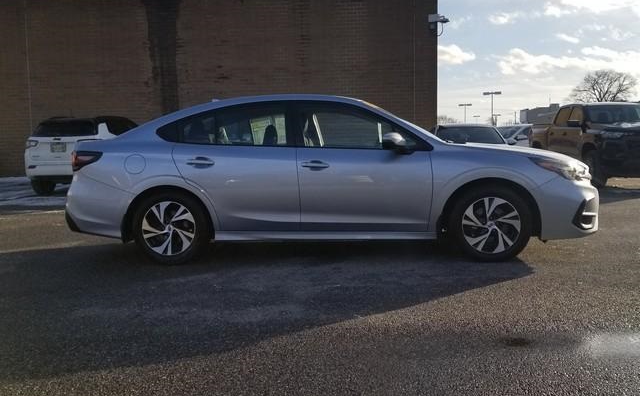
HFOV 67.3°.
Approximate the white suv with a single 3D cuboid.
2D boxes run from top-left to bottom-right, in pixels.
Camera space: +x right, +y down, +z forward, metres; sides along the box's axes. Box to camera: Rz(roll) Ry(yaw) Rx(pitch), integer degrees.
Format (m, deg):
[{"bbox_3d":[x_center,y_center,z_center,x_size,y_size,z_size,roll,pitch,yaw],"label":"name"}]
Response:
[{"bbox_3d":[-5.330,-1.080,11.650,1.850,1.650,4.400,-1,5,-2],"label":"white suv"}]

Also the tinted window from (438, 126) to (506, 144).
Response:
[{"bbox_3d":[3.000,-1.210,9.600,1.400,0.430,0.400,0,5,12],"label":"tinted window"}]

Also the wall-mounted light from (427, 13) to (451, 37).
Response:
[{"bbox_3d":[3.200,-4.650,12.900,0.550,0.550,0.350,-1,5,5],"label":"wall-mounted light"}]

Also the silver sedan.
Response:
[{"bbox_3d":[0.050,-0.250,4.910,4.840,1.490,1.860,-1,5,4],"label":"silver sedan"}]

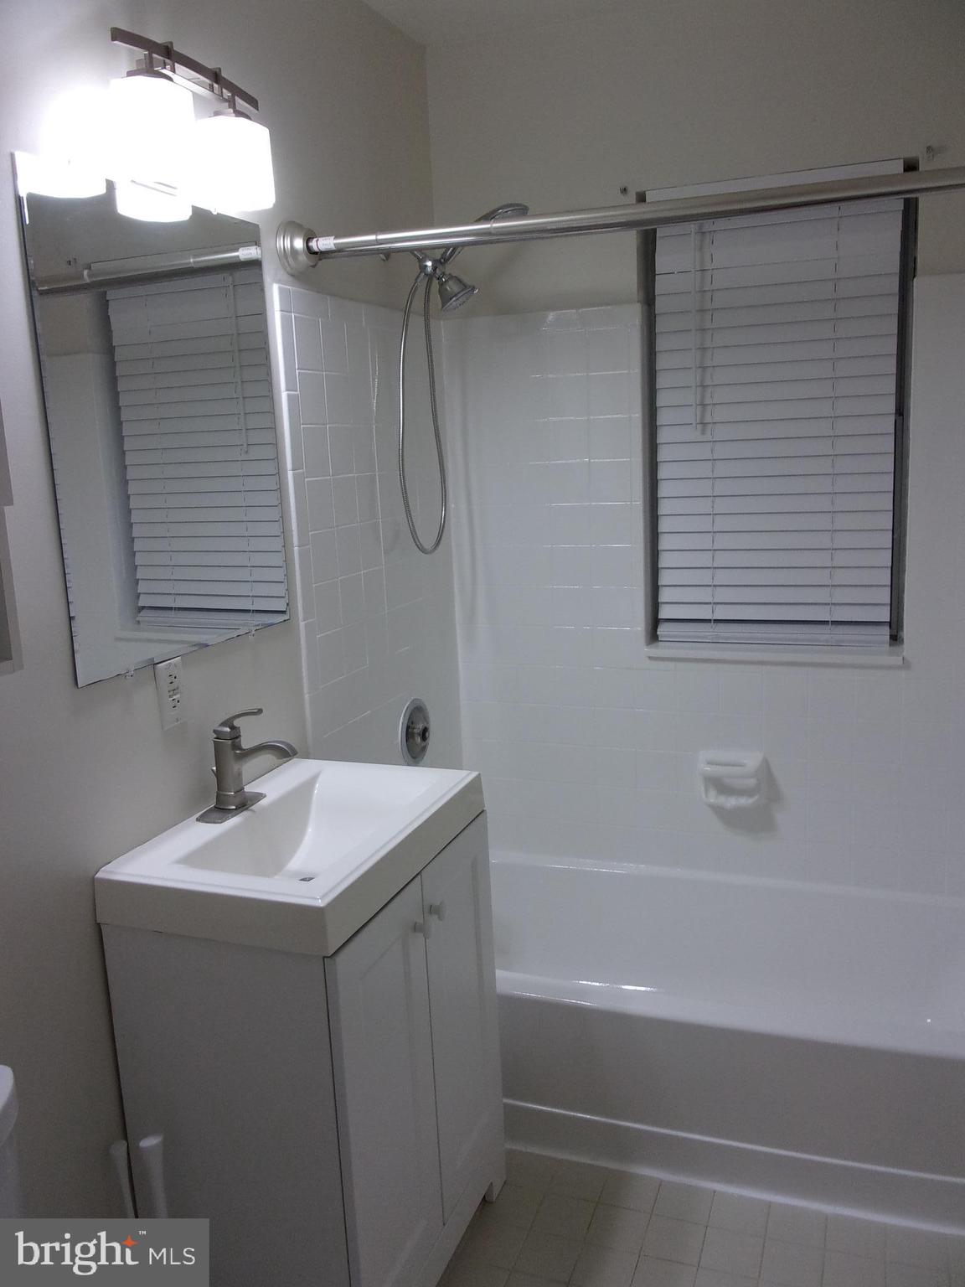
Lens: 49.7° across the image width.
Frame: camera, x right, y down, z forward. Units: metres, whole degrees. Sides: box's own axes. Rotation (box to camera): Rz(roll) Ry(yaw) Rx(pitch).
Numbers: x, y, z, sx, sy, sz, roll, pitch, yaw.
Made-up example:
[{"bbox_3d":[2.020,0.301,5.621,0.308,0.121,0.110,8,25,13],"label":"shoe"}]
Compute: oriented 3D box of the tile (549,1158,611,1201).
[{"bbox_3d":[0.196,1.116,2.160,0.107,0.010,0.107,1,11,20],"label":"tile"}]

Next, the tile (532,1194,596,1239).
[{"bbox_3d":[0.159,1.136,2.060,0.107,0.010,0.107,1,11,20],"label":"tile"}]

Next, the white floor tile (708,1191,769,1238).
[{"bbox_3d":[0.504,1.122,2.047,0.107,0.010,0.107,1,11,20],"label":"white floor tile"}]

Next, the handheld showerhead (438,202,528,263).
[{"bbox_3d":[0.010,-0.934,2.372,0.225,0.065,0.085,-28,0,23],"label":"handheld showerhead"}]

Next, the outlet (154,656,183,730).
[{"bbox_3d":[-0.522,0.086,1.762,0.010,0.114,0.071,1,11,20],"label":"outlet"}]

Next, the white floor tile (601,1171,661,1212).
[{"bbox_3d":[0.298,1.118,2.122,0.107,0.010,0.107,1,11,20],"label":"white floor tile"}]

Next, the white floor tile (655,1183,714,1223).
[{"bbox_3d":[0.401,1.120,2.085,0.107,0.010,0.107,1,11,20],"label":"white floor tile"}]

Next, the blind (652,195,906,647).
[{"bbox_3d":[0.718,-0.561,2.613,0.594,1.140,0.062,1,11,20],"label":"blind"}]

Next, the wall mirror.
[{"bbox_3d":[-0.506,-0.354,1.730,0.020,0.740,0.608,1,11,20],"label":"wall mirror"}]

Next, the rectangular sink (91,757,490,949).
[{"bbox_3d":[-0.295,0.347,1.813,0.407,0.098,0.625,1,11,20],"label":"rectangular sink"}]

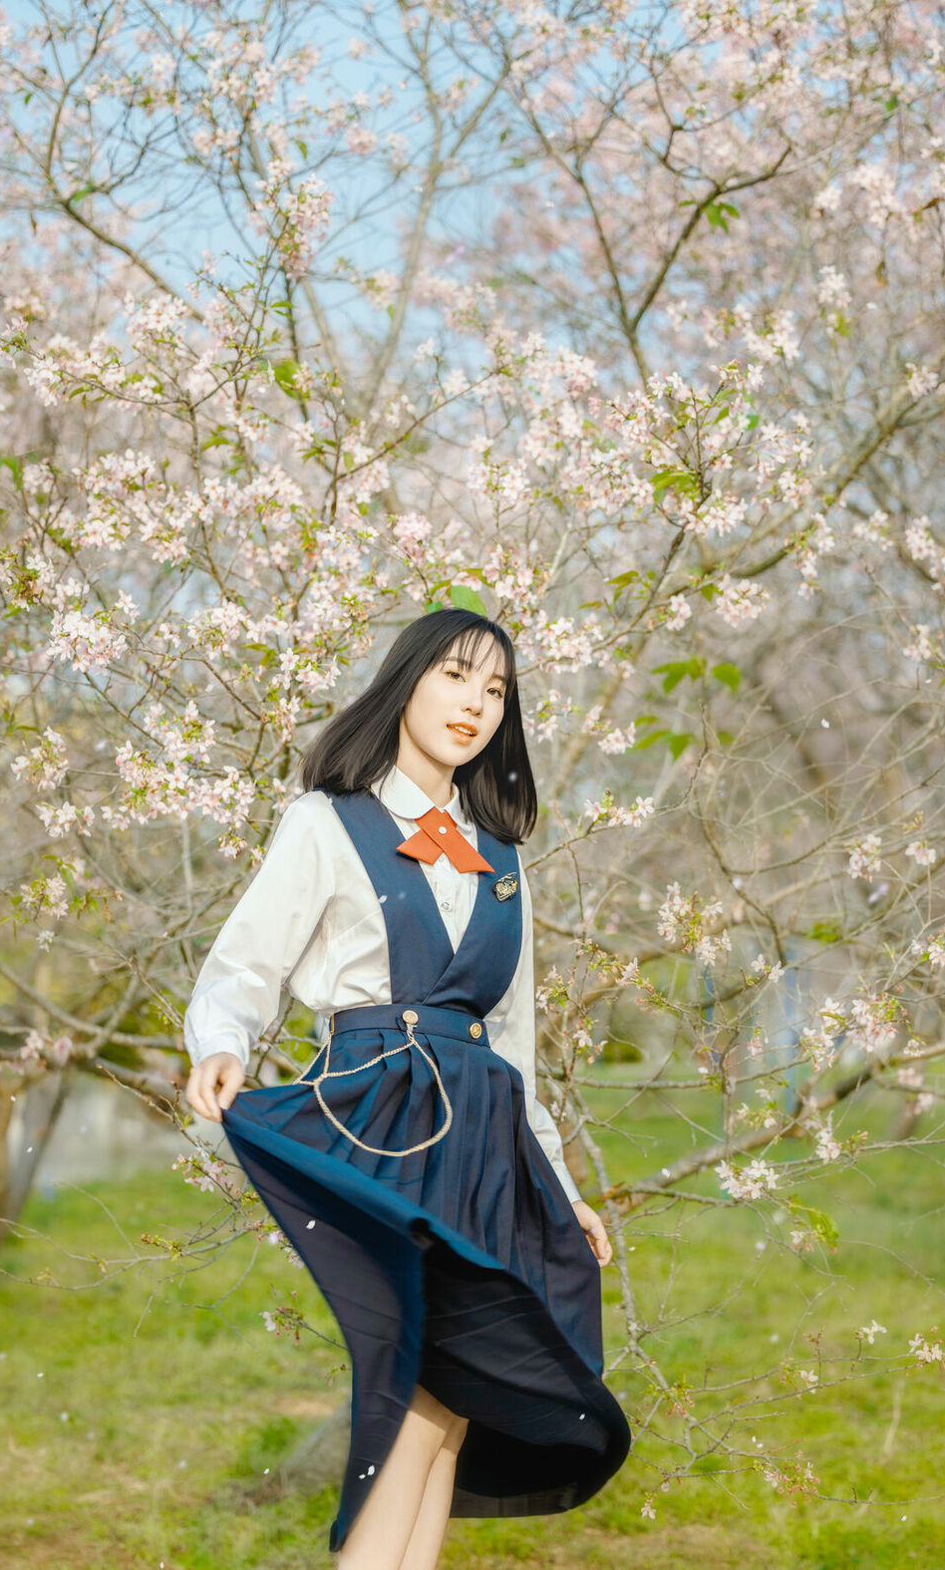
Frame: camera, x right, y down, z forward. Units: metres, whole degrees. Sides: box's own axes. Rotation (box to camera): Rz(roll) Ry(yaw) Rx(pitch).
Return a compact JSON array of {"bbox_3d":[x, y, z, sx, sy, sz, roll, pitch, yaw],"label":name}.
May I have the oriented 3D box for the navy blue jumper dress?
[{"bbox_3d":[-0.095,0.546,4.400,0.600,1.140,0.450,1,-3,-28],"label":"navy blue jumper dress"}]

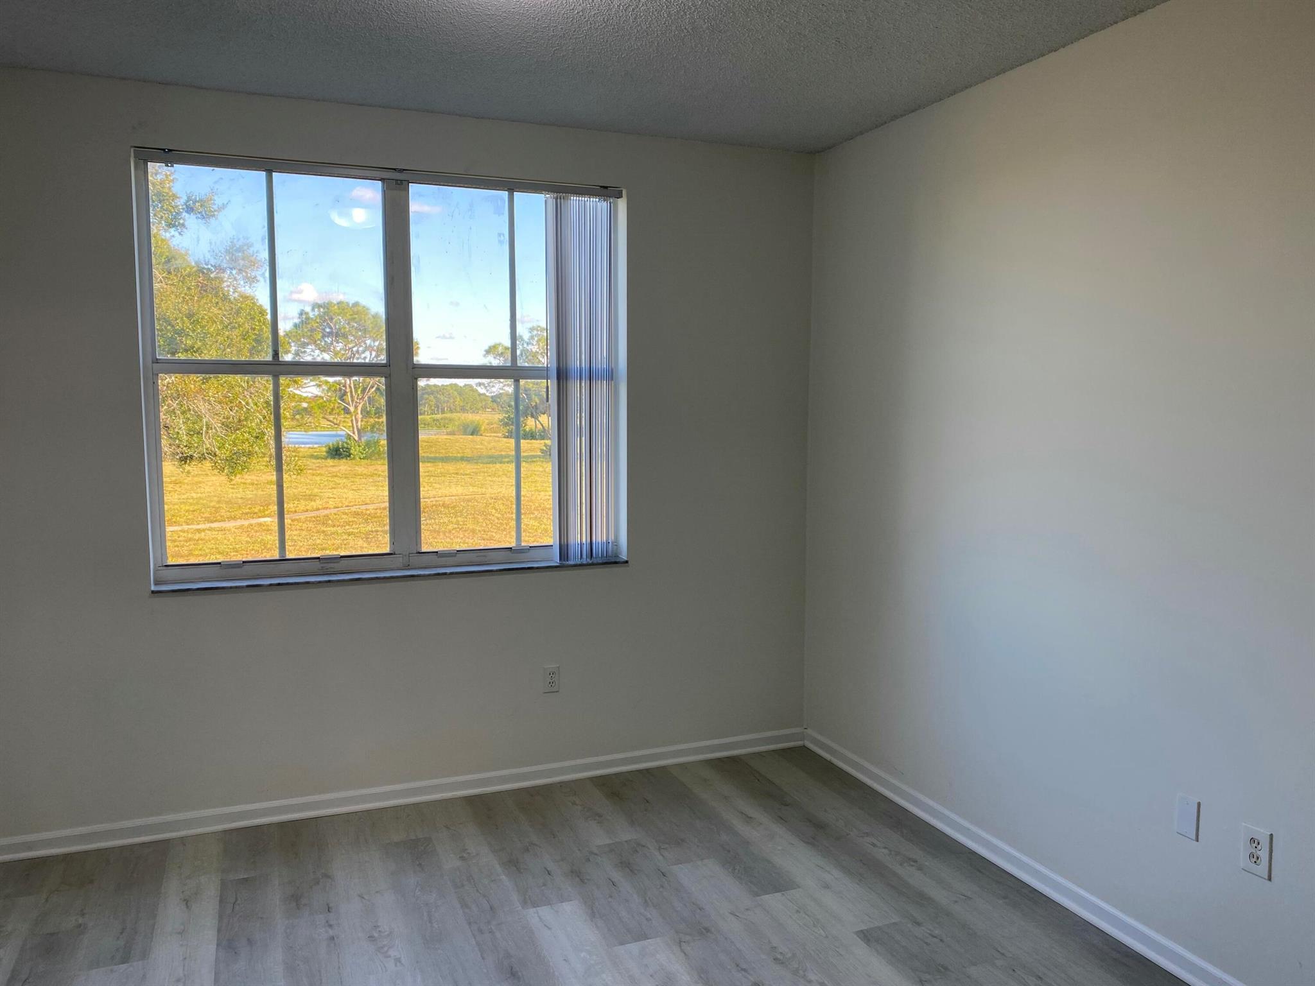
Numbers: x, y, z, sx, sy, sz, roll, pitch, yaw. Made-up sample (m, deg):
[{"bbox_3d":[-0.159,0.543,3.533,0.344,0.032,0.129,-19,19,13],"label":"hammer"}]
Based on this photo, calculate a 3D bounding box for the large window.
[{"bbox_3d":[-1.024,-0.472,3.973,1.850,1.585,0.110,-2,6,-22],"label":"large window"}]

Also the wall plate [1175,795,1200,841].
[{"bbox_3d":[1.489,0.912,2.777,0.008,0.115,0.070,-2,6,-22],"label":"wall plate"}]

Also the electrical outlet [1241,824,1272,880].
[{"bbox_3d":[1.566,0.941,2.587,0.008,0.124,0.079,-2,6,-22],"label":"electrical outlet"}]

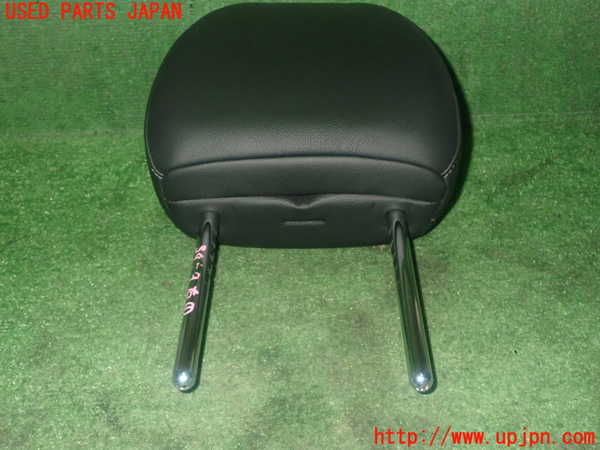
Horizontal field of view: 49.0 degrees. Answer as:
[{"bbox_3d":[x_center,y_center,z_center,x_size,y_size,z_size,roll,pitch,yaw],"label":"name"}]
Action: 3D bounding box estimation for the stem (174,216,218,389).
[{"bbox_3d":[-0.073,0.048,0.476,0.014,0.014,0.170,1,40,0],"label":"stem"}]

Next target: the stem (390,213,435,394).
[{"bbox_3d":[0.078,0.048,0.477,0.014,0.014,0.170,1,40,0],"label":"stem"}]

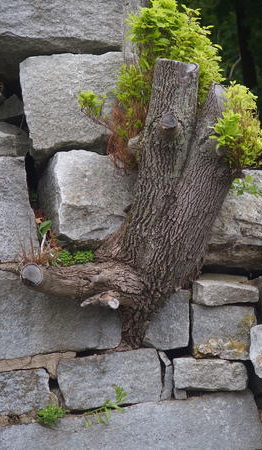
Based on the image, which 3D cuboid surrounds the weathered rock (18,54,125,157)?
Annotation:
[{"bbox_3d":[-0.240,-0.495,13.150,0.438,0.446,0.360,0,-3,0],"label":"weathered rock"}]

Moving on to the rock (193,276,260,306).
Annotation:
[{"bbox_3d":[0.393,0.273,13.100,0.273,0.132,0.220,0,-3,0],"label":"rock"}]

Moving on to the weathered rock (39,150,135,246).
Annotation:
[{"bbox_3d":[-0.177,-0.111,13.130,0.413,0.396,0.360,0,-3,0],"label":"weathered rock"}]

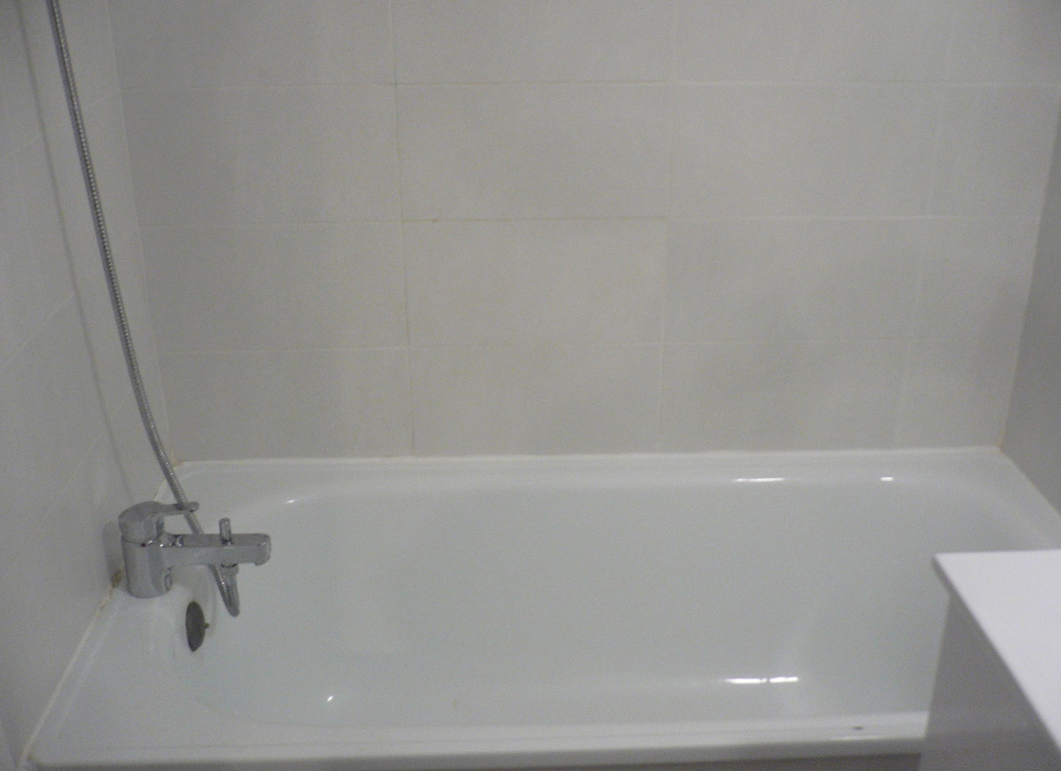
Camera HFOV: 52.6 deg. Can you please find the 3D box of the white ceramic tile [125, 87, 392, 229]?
[{"bbox_3d":[-0.388,-0.334,1.575,0.387,0.197,0.010,-1,23,-2],"label":"white ceramic tile"}]

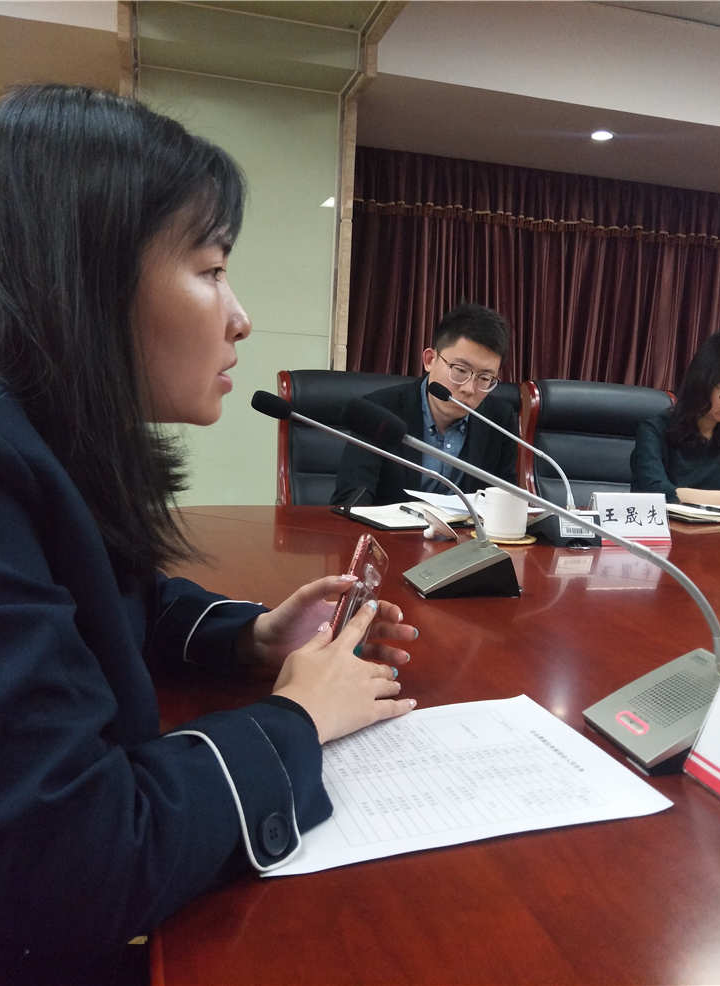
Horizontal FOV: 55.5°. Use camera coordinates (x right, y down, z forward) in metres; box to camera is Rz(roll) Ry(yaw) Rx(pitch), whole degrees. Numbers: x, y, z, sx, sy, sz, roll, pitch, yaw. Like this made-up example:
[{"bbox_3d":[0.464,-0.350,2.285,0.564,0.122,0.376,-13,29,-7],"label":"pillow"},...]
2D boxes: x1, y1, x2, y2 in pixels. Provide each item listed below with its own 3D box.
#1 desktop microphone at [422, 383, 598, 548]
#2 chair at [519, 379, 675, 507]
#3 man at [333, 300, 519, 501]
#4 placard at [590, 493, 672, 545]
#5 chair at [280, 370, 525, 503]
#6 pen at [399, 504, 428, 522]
[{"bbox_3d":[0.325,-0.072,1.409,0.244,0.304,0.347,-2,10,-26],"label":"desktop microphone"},{"bbox_3d":[0.881,0.233,1.957,0.700,1.070,0.700,-3,10,-29],"label":"chair"},{"bbox_3d":[0.180,0.155,1.745,0.540,1.240,0.720,0,9,-13],"label":"man"},{"bbox_3d":[0.532,0.049,1.352,0.150,0.098,0.075,0,9,-10],"label":"placard"},{"bbox_3d":[0.171,0.246,1.717,0.700,1.070,0.700,0,9,-12],"label":"chair"},{"bbox_3d":[0.116,0.044,1.474,0.011,0.011,0.142,-1,10,-19],"label":"pen"}]

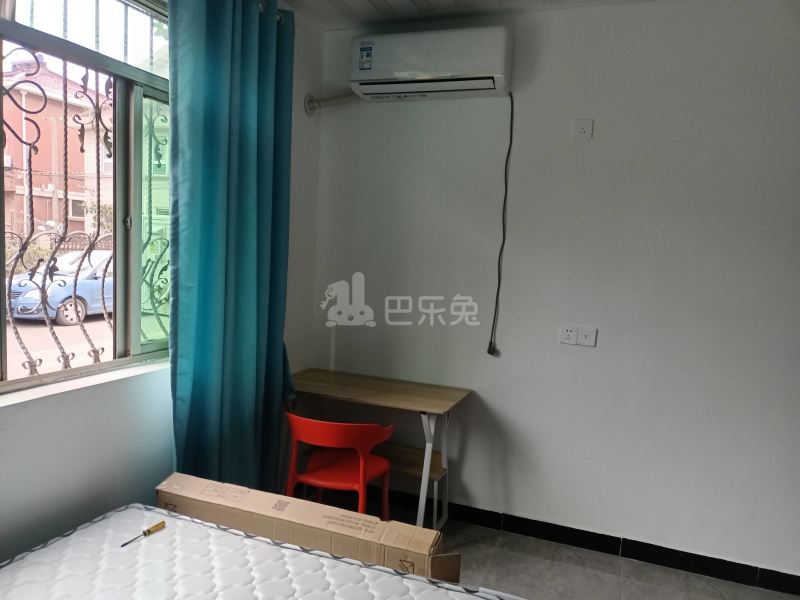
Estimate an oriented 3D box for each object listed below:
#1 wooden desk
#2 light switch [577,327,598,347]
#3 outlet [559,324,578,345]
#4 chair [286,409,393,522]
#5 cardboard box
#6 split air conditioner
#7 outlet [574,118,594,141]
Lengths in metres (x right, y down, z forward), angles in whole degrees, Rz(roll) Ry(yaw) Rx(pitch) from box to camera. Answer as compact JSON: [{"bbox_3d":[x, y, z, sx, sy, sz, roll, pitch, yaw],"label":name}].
[{"bbox_3d":[-0.173,0.833,3.097,0.980,0.740,0.460,5,6,20],"label":"wooden desk"},{"bbox_3d":[0.931,0.185,2.874,0.086,0.086,0.010,5,6,20],"label":"light switch"},{"bbox_3d":[0.851,0.176,2.904,0.086,0.086,0.010,5,6,20],"label":"outlet"},{"bbox_3d":[-0.249,0.873,2.727,0.490,0.730,0.480,5,6,20],"label":"chair"},{"bbox_3d":[-0.365,0.825,2.116,1.190,0.112,0.162,5,6,20],"label":"cardboard box"},{"bbox_3d":[0.156,-1.191,2.943,0.800,0.285,0.200,5,6,20],"label":"split air conditioner"},{"bbox_3d":[0.891,-0.829,2.804,0.086,0.086,0.010,5,6,20],"label":"outlet"}]

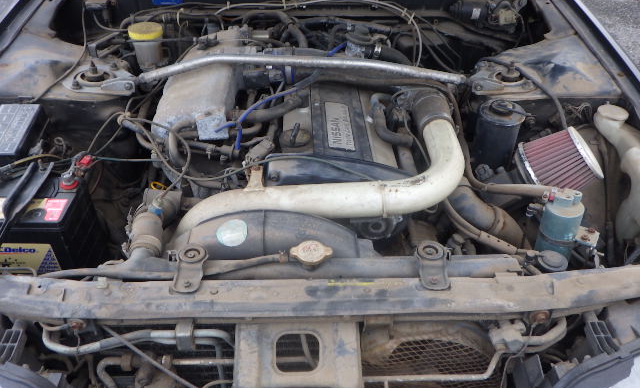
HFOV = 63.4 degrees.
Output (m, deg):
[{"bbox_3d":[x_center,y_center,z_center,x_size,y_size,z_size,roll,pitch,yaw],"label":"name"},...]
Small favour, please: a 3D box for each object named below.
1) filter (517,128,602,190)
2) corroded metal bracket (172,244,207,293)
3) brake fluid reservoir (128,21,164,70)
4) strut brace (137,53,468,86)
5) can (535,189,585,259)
[{"bbox_3d":[0.519,-0.066,1.120,0.130,0.150,0.150,-29,33,32],"label":"filter"},{"bbox_3d":[-0.219,0.125,0.870,0.053,0.028,0.093,-1,37,-1],"label":"corroded metal bracket"},{"bbox_3d":[-0.431,-0.367,1.285,0.085,0.105,0.085,-1,37,-1],"label":"brake fluid reservoir"},{"bbox_3d":[-0.041,-0.295,1.225,0.775,0.060,0.045,-1,37,-1],"label":"strut brace"},{"bbox_3d":[0.466,0.061,1.010,0.075,0.135,0.075,2,37,-2],"label":"can"}]

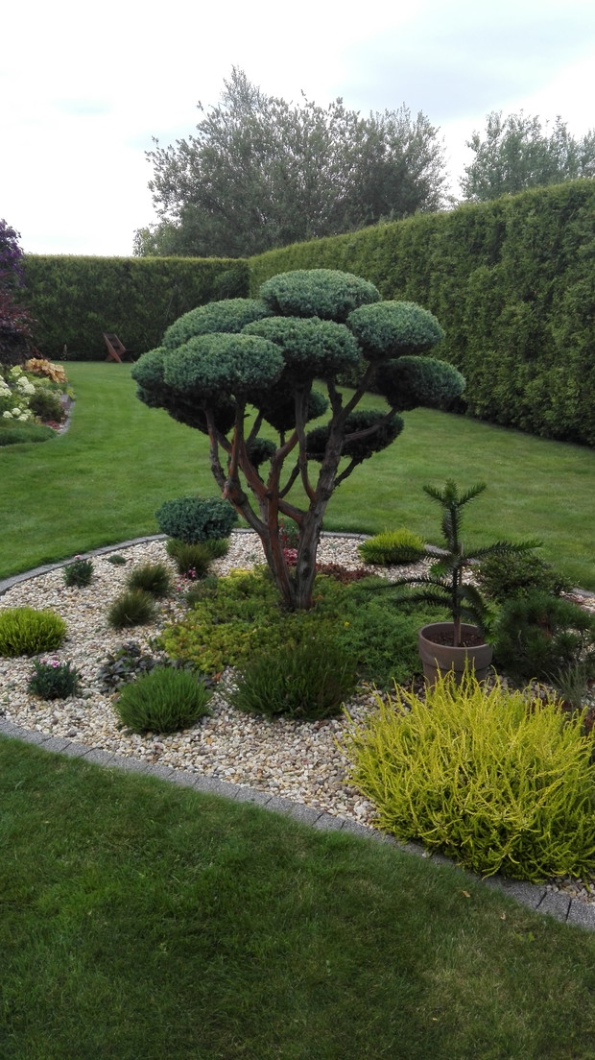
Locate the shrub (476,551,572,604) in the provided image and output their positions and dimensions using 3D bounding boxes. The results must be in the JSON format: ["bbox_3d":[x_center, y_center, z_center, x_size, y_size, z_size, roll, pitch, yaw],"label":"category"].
[{"bbox_3d":[1.289,0.245,4.308,0.525,0.256,0.499,1,16,0],"label":"shrub"}]

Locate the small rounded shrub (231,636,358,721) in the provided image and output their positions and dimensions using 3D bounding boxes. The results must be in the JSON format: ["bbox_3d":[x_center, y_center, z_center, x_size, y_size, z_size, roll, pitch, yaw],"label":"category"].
[{"bbox_3d":[-0.013,0.573,3.118,0.522,0.260,0.496,1,16,0],"label":"small rounded shrub"}]

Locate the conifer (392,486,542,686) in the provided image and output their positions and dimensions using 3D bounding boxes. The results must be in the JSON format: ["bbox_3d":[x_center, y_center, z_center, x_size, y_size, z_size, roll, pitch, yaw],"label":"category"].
[{"bbox_3d":[0.664,0.243,3.115,0.680,0.910,0.620,1,16,0],"label":"conifer"}]

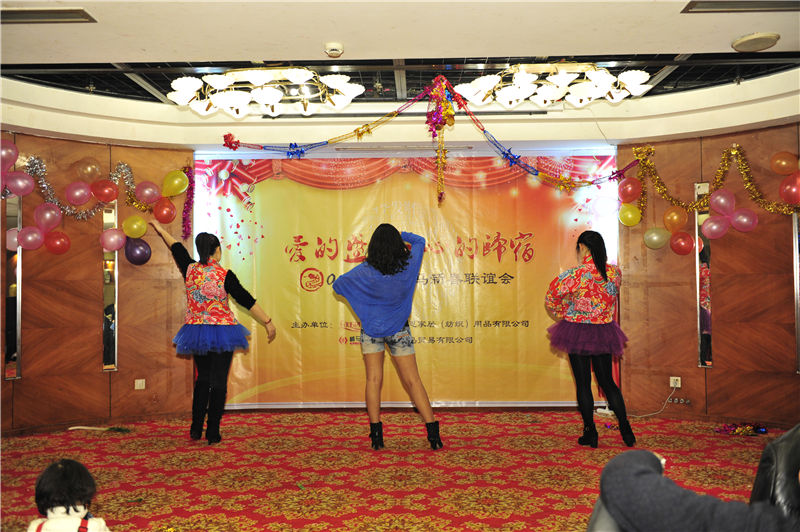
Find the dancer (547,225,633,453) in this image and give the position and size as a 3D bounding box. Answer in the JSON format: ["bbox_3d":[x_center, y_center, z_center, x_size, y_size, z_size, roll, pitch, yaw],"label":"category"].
[{"bbox_3d":[1.411,0.537,5.305,0.610,1.591,0.470,0,-2,-21],"label":"dancer"}]

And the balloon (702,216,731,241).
[{"bbox_3d":[2.681,-0.324,6.023,0.237,0.203,0.218,-1,-2,0],"label":"balloon"}]

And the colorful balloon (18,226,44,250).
[{"bbox_3d":[-2.957,-0.220,5.704,0.218,0.188,0.203,-1,-2,0],"label":"colorful balloon"}]

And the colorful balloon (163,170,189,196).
[{"bbox_3d":[-2.024,-0.741,6.419,0.230,0.239,0.232,-1,-2,0],"label":"colorful balloon"}]

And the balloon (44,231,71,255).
[{"bbox_3d":[-2.803,-0.188,5.816,0.215,0.188,0.202,-1,-2,0],"label":"balloon"}]

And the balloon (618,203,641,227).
[{"bbox_3d":[2.060,-0.459,6.356,0.197,0.213,0.203,-1,-2,0],"label":"balloon"}]

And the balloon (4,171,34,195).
[{"bbox_3d":[-3.062,-0.661,5.730,0.233,0.198,0.213,-1,-2,0],"label":"balloon"}]

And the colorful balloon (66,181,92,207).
[{"bbox_3d":[-2.674,-0.603,5.922,0.215,0.202,0.209,-1,-2,0],"label":"colorful balloon"}]

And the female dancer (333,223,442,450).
[{"bbox_3d":[-0.092,0.515,5.238,0.790,1.635,0.420,-1,-2,0],"label":"female dancer"}]

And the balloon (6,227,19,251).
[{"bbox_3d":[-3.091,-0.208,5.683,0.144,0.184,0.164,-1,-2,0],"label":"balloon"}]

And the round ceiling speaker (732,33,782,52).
[{"bbox_3d":[1.872,-1.175,3.740,0.228,0.030,0.228,0,-2,0],"label":"round ceiling speaker"}]

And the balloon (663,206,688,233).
[{"bbox_3d":[2.395,-0.399,6.161,0.214,0.234,0.224,-1,-2,0],"label":"balloon"}]

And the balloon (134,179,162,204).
[{"bbox_3d":[-2.241,-0.652,6.345,0.228,0.201,0.212,-1,-2,0],"label":"balloon"}]

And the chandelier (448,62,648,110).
[{"bbox_3d":[1.139,-1.353,5.290,1.450,0.250,0.850,-1,-2,0],"label":"chandelier"}]

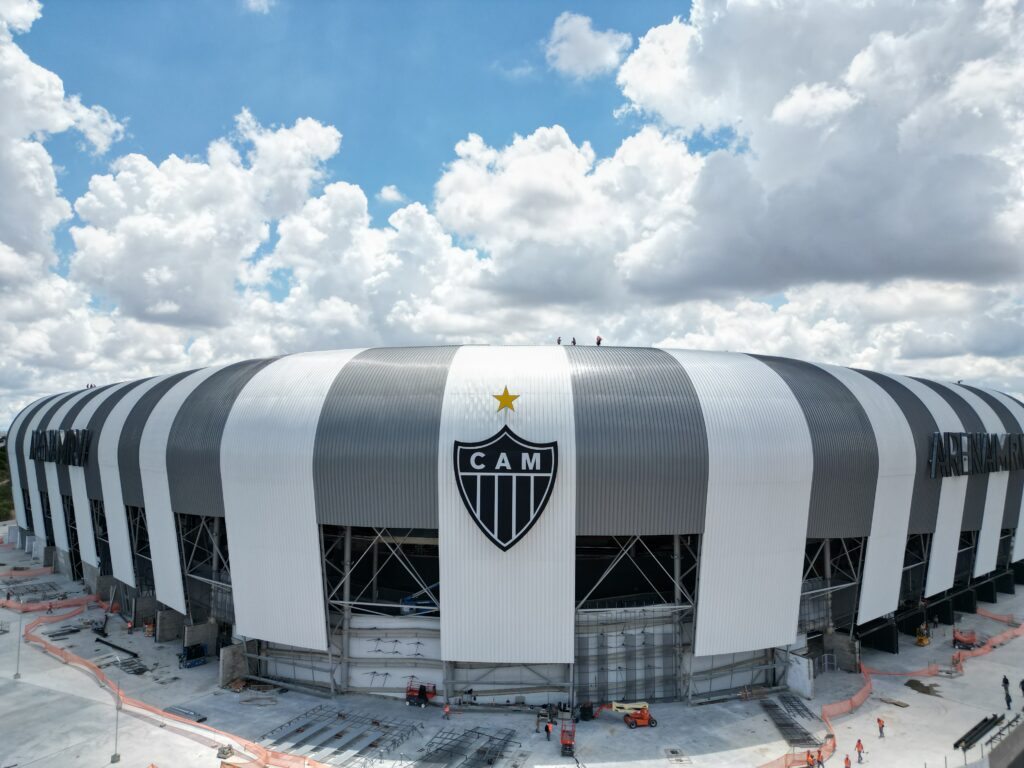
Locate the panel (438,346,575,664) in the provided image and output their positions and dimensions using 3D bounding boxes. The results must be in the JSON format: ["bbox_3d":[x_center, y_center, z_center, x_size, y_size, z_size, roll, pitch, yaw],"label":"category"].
[{"bbox_3d":[-0.330,11.120,71.060,13.350,31.400,10.280,0,-4,3],"label":"panel"}]

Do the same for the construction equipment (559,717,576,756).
[{"bbox_3d":[4.879,30.730,61.784,1.170,2.300,2.350,0,-4,4],"label":"construction equipment"}]

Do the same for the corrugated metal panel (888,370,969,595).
[{"bbox_3d":[57.280,13.070,99.950,10.530,31.400,9.900,3,-5,-41],"label":"corrugated metal panel"}]

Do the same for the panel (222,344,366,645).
[{"bbox_3d":[-23.718,11.827,79.434,13.761,32.122,11.378,-2,-4,27],"label":"panel"}]

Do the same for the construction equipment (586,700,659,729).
[{"bbox_3d":[10.417,31.293,68.174,6.900,2.050,2.000,0,-4,9],"label":"construction equipment"}]

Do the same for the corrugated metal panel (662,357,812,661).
[{"bbox_3d":[23.030,11.360,74.590,12.740,31.400,10.260,1,-4,-20],"label":"corrugated metal panel"}]

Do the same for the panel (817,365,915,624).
[{"bbox_3d":[43.110,12.756,89.978,11.903,32.146,11.362,4,-5,-41],"label":"panel"}]

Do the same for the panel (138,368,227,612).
[{"bbox_3d":[-41.240,12.510,91.600,9.900,31.400,10.890,4,-5,-43],"label":"panel"}]

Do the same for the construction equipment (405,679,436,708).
[{"bbox_3d":[-9.063,31.364,71.870,3.100,2.350,1.150,-1,-4,22],"label":"construction equipment"}]

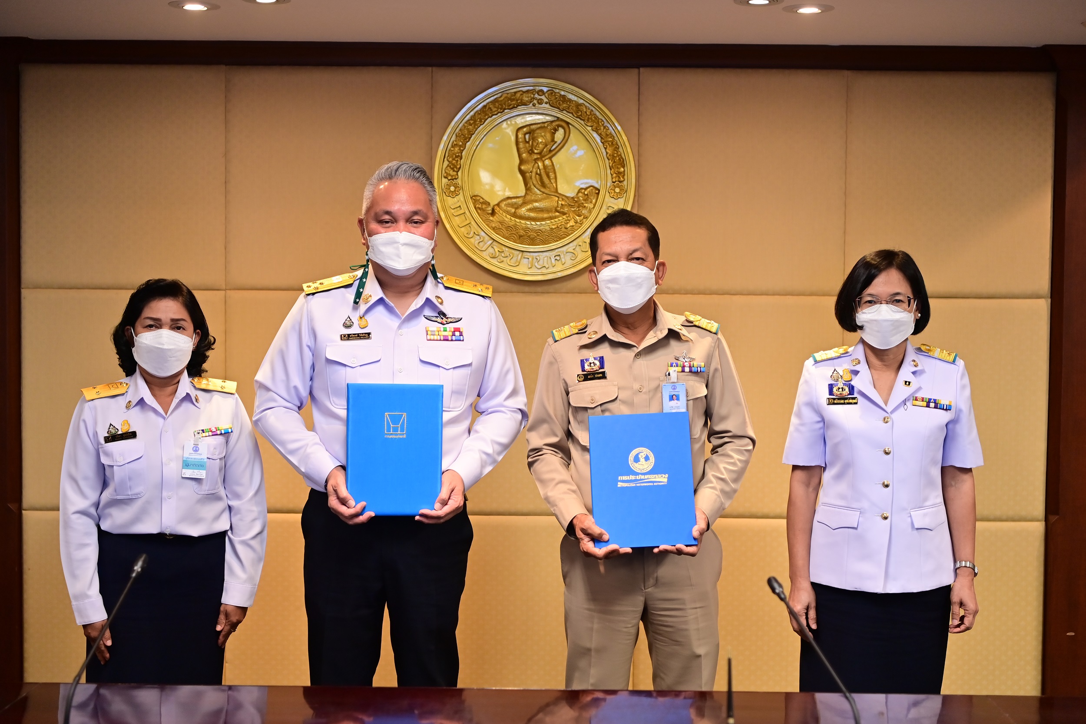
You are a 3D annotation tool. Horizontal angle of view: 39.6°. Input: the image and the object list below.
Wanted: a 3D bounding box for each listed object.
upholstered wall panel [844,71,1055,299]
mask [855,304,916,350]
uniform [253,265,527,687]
[{"bbox_3d":[1.149,-0.501,4.280,0.586,0.637,0.050,1,3,1],"label":"upholstered wall panel"},{"bbox_3d":[0.785,-0.080,3.460,0.140,0.107,0.085,1,3,11],"label":"mask"},{"bbox_3d":[-0.355,0.534,3.612,0.630,1.520,0.360,0,3,-1],"label":"uniform"}]

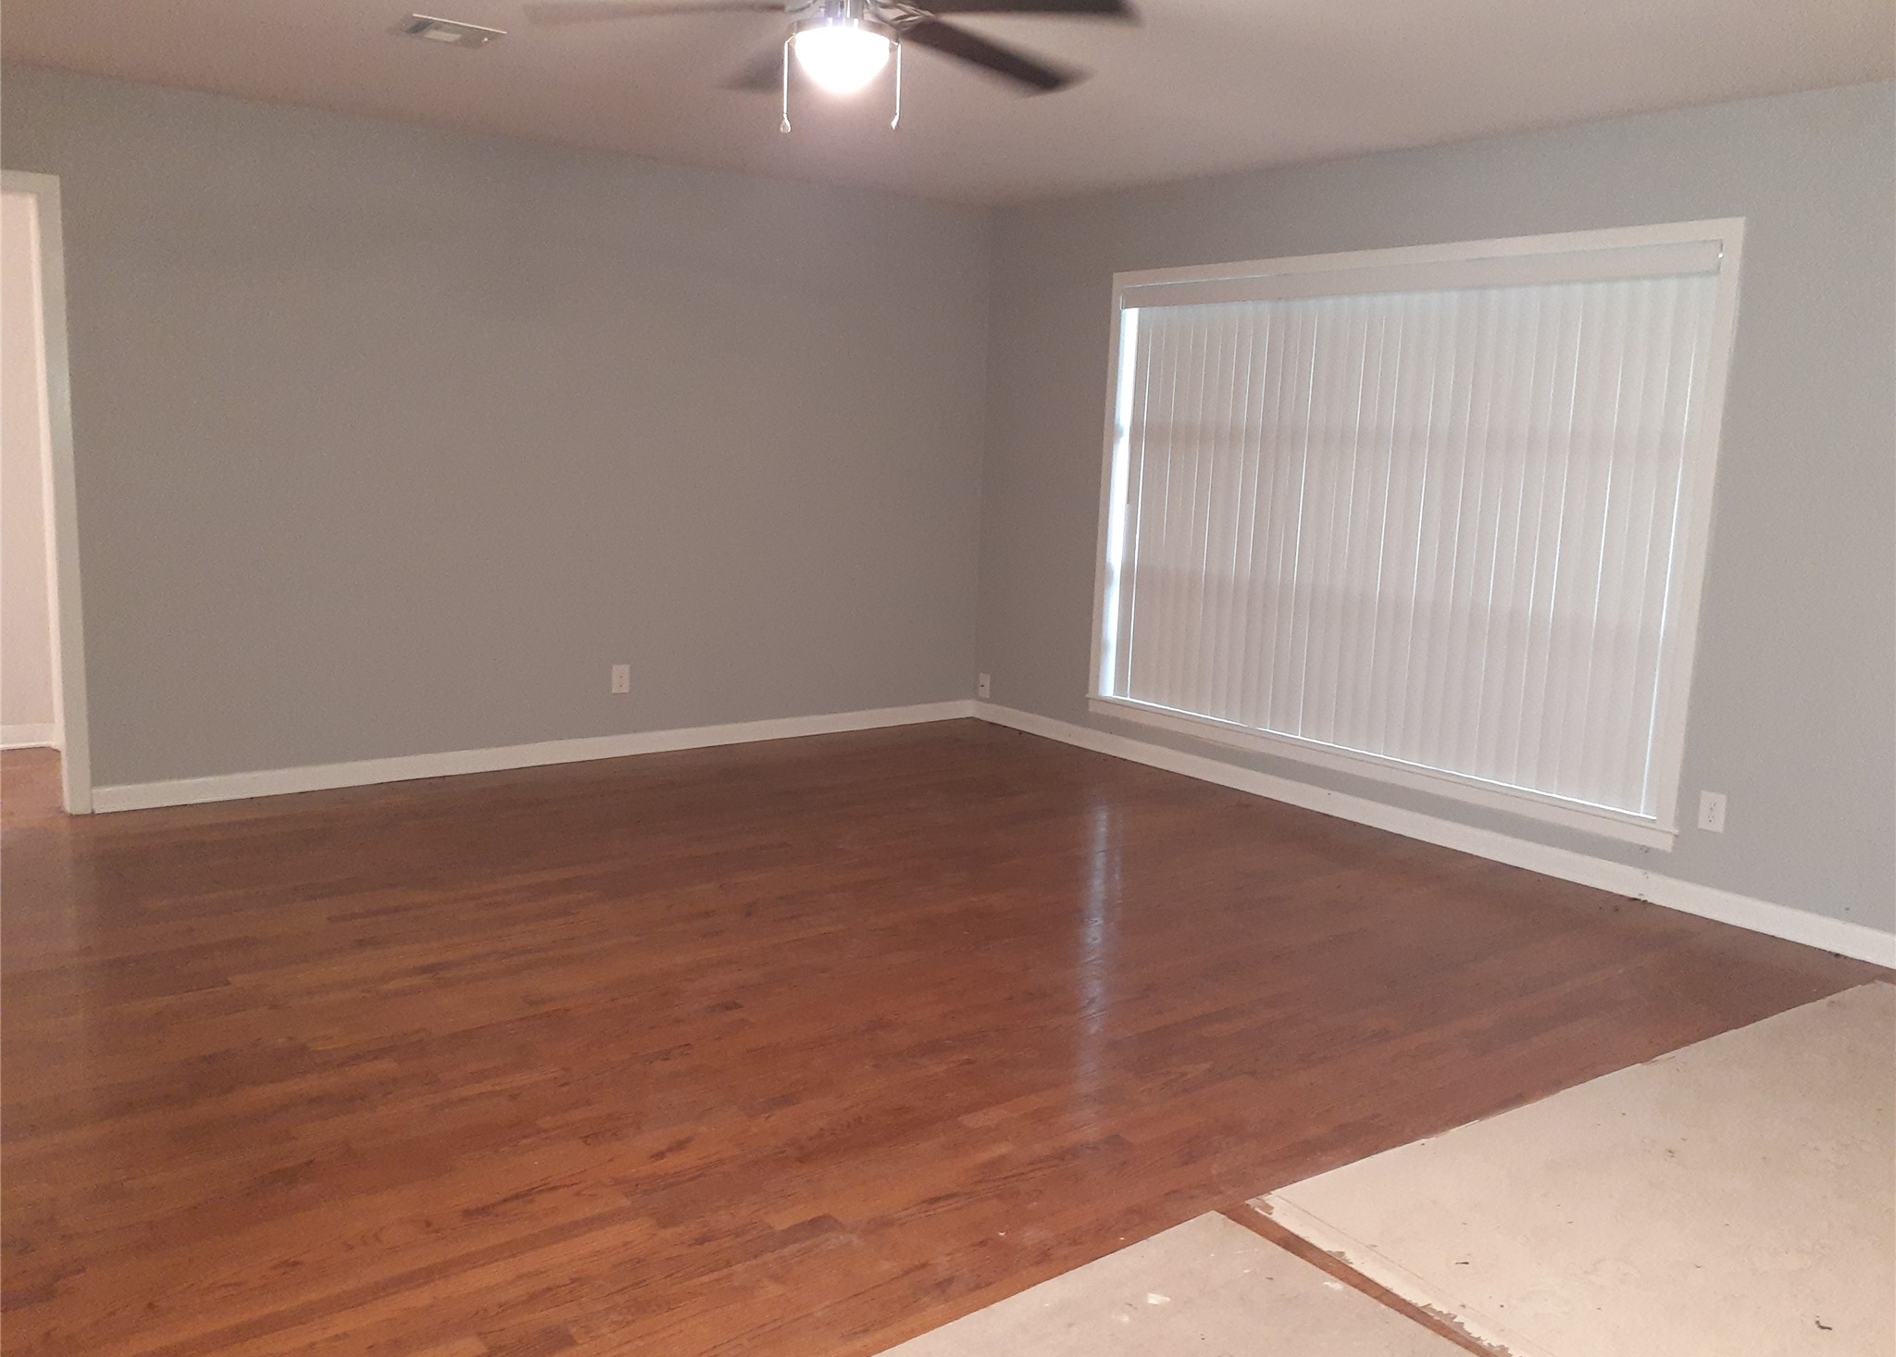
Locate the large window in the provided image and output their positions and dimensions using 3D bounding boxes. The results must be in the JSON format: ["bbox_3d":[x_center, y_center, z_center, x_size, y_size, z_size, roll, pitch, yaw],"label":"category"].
[{"bbox_3d":[1.518,-0.602,5.532,0.120,1.925,2.650,-5,12,-38],"label":"large window"}]

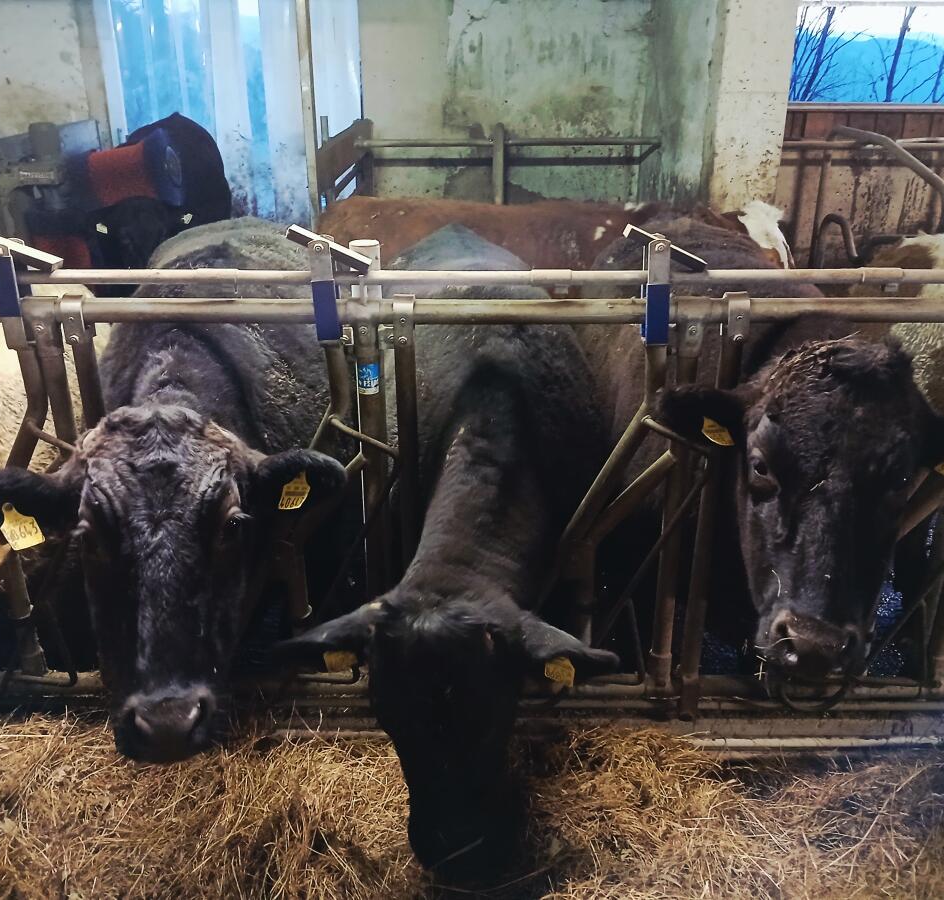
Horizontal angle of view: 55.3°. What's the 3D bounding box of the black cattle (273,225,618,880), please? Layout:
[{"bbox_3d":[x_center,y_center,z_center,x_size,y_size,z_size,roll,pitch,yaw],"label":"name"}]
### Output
[{"bbox_3d":[-0.011,0.144,2.618,0.660,1.310,2.320,0,22,0],"label":"black cattle"}]

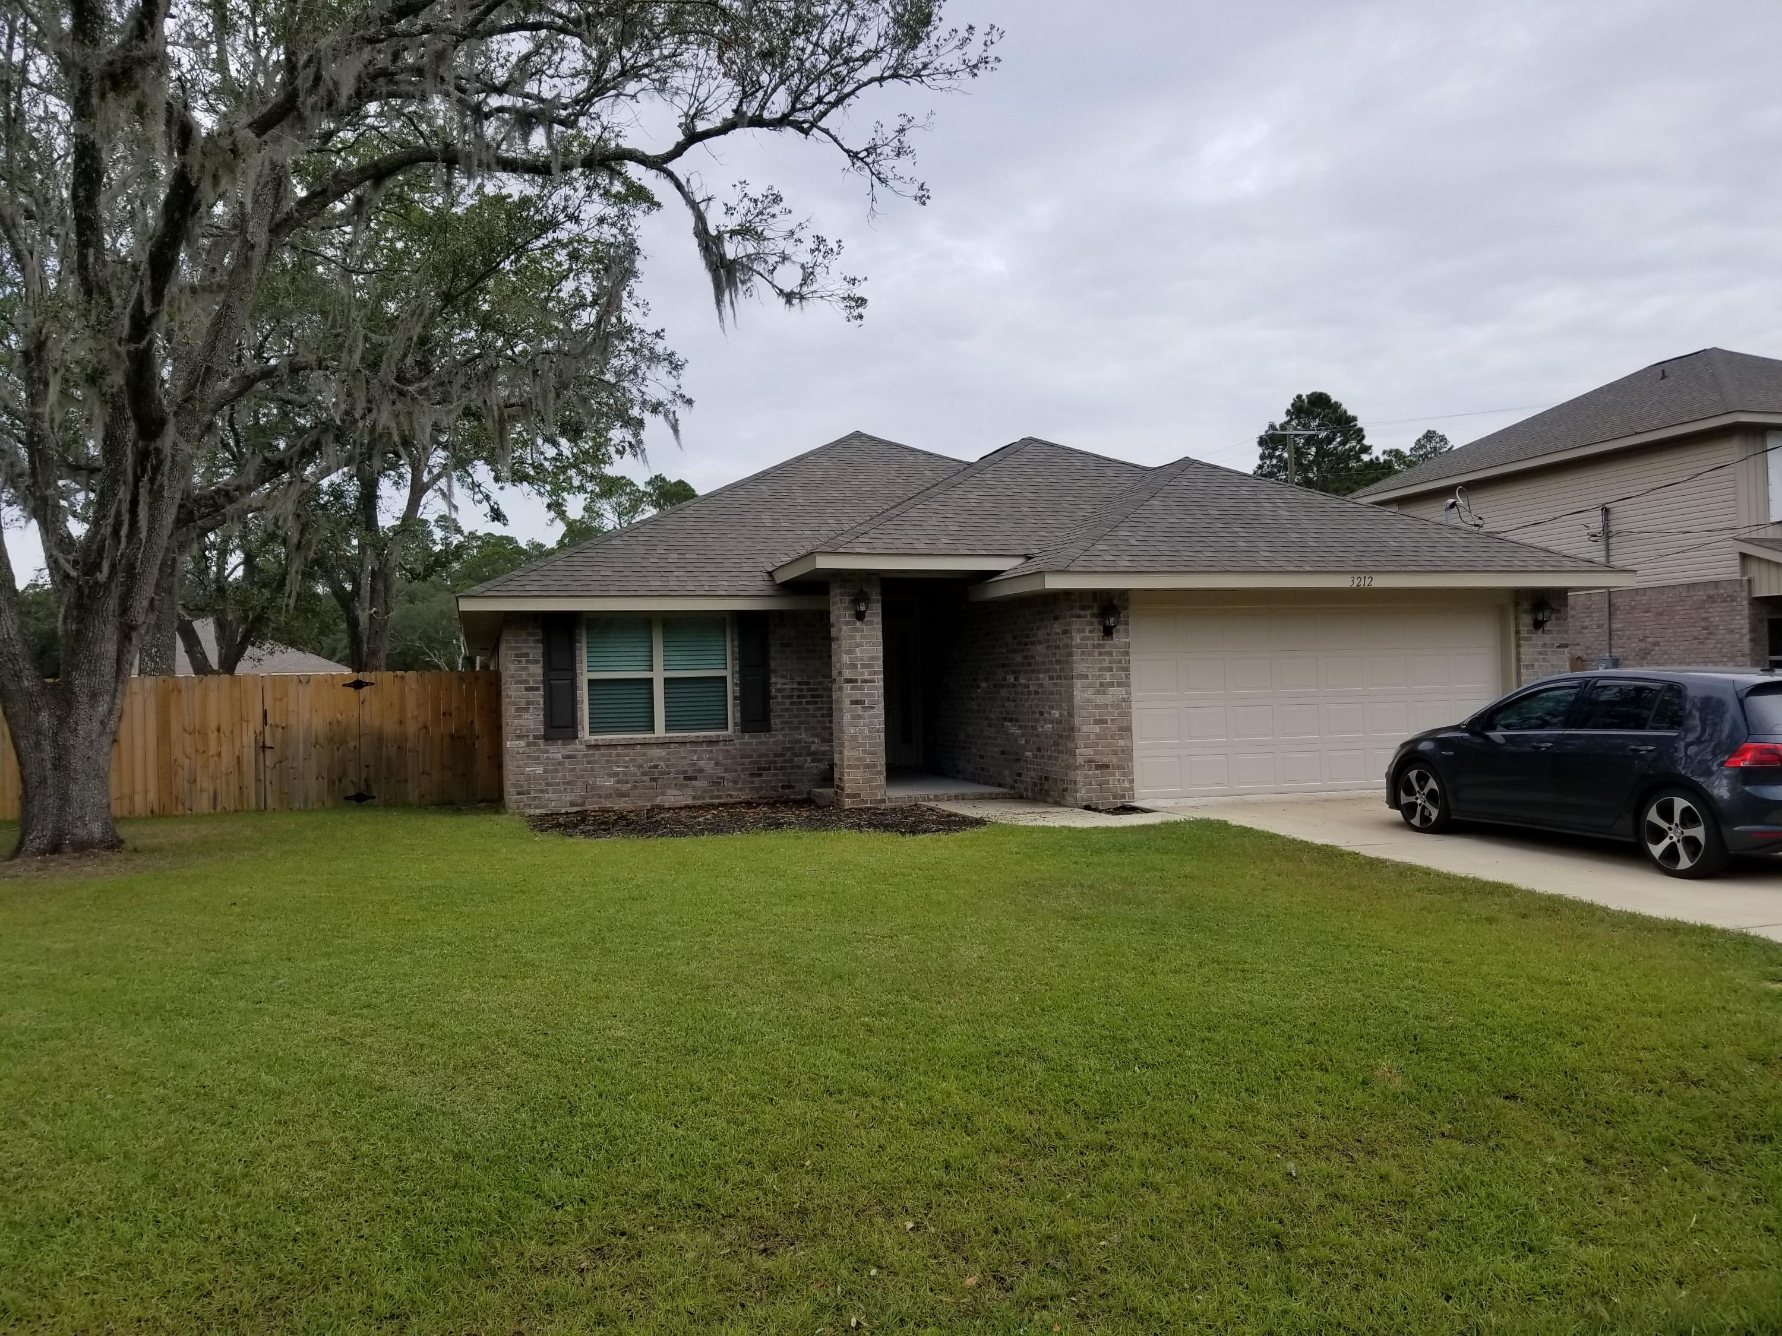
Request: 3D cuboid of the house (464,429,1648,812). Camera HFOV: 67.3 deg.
[{"bbox_3d":[-0.367,-1.256,22.904,13.200,5.800,18.900,-1,-1,-17],"label":"house"}]

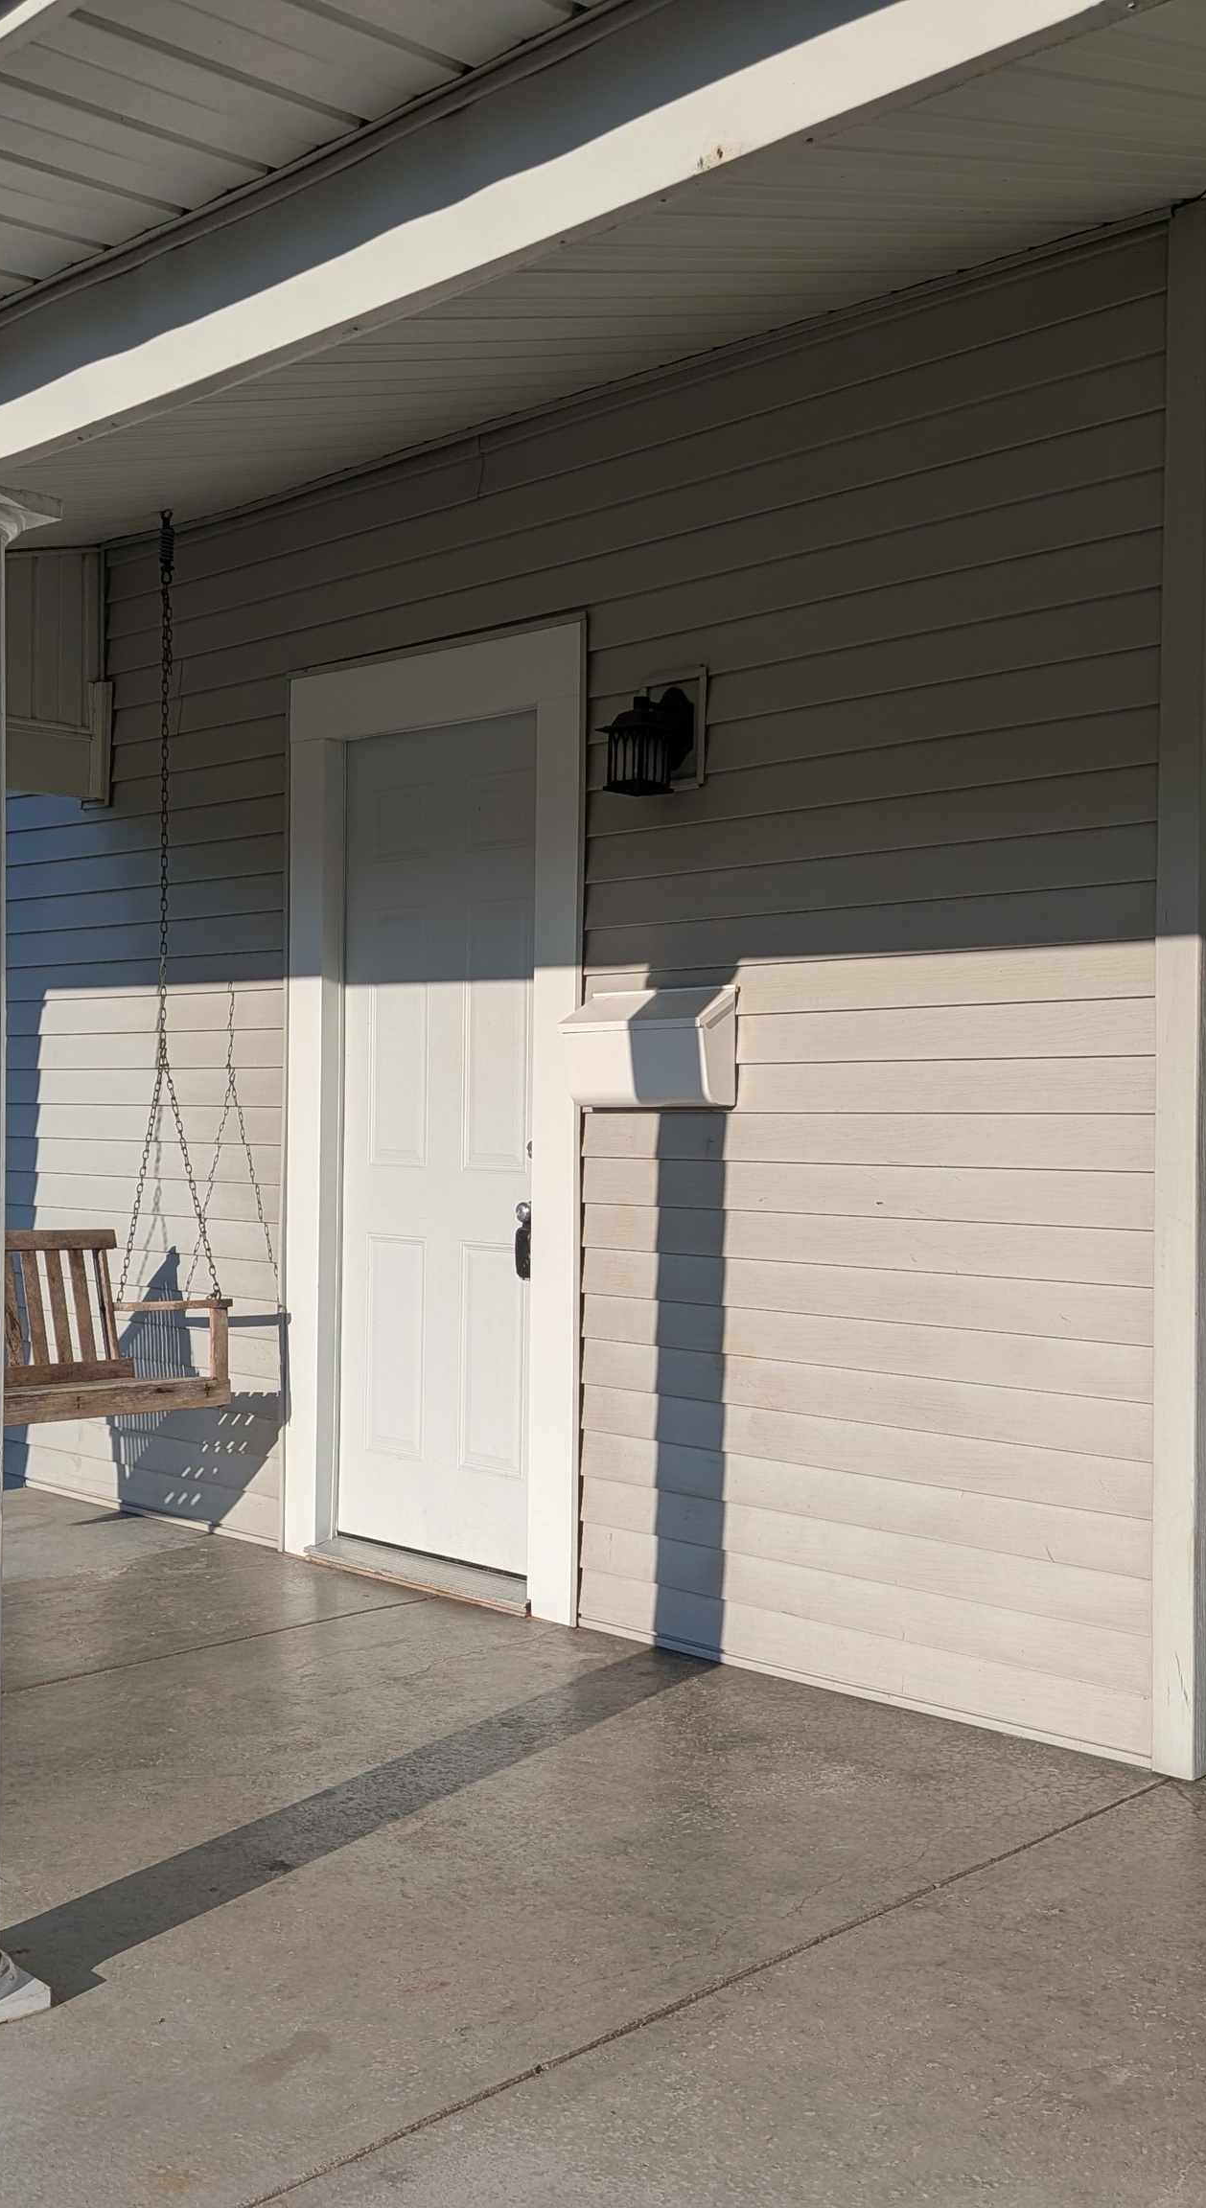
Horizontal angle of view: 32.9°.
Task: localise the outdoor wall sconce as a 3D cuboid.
[{"bbox_3d":[0.093,-0.756,4.223,0.120,0.233,0.185,0,-1,45],"label":"outdoor wall sconce"}]

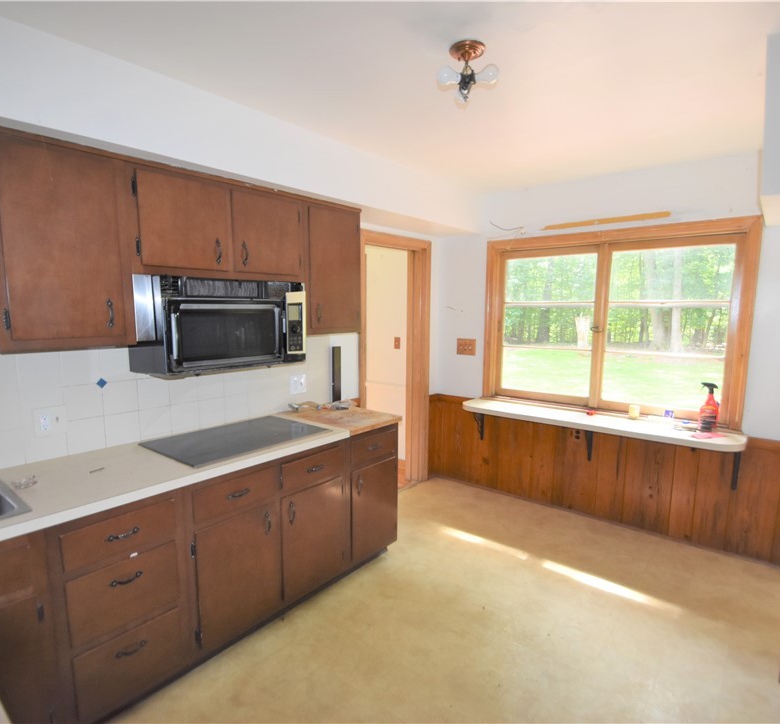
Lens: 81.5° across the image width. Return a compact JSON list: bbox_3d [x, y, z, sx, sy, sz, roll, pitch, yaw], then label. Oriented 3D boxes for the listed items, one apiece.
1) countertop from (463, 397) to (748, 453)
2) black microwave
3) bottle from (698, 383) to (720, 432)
[{"bbox_3d":[1.367,0.408,3.157,1.780,0.043,0.370,5,9,38],"label":"countertop"},{"bbox_3d":[-0.858,-0.199,2.299,0.413,0.433,0.733,6,9,41],"label":"black microwave"},{"bbox_3d":[1.943,0.280,2.754,0.096,0.280,0.062,2,7,17],"label":"bottle"}]

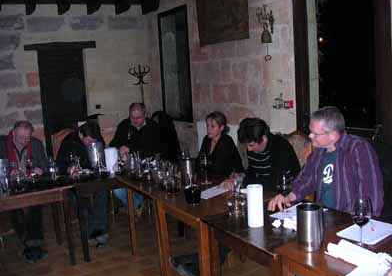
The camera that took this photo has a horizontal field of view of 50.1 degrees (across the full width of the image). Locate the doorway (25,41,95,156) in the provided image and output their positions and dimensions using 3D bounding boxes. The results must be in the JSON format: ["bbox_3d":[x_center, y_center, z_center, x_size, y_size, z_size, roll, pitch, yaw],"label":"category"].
[{"bbox_3d":[-2.050,-0.331,6.411,0.960,2.200,0.150,-8,10,-30],"label":"doorway"}]

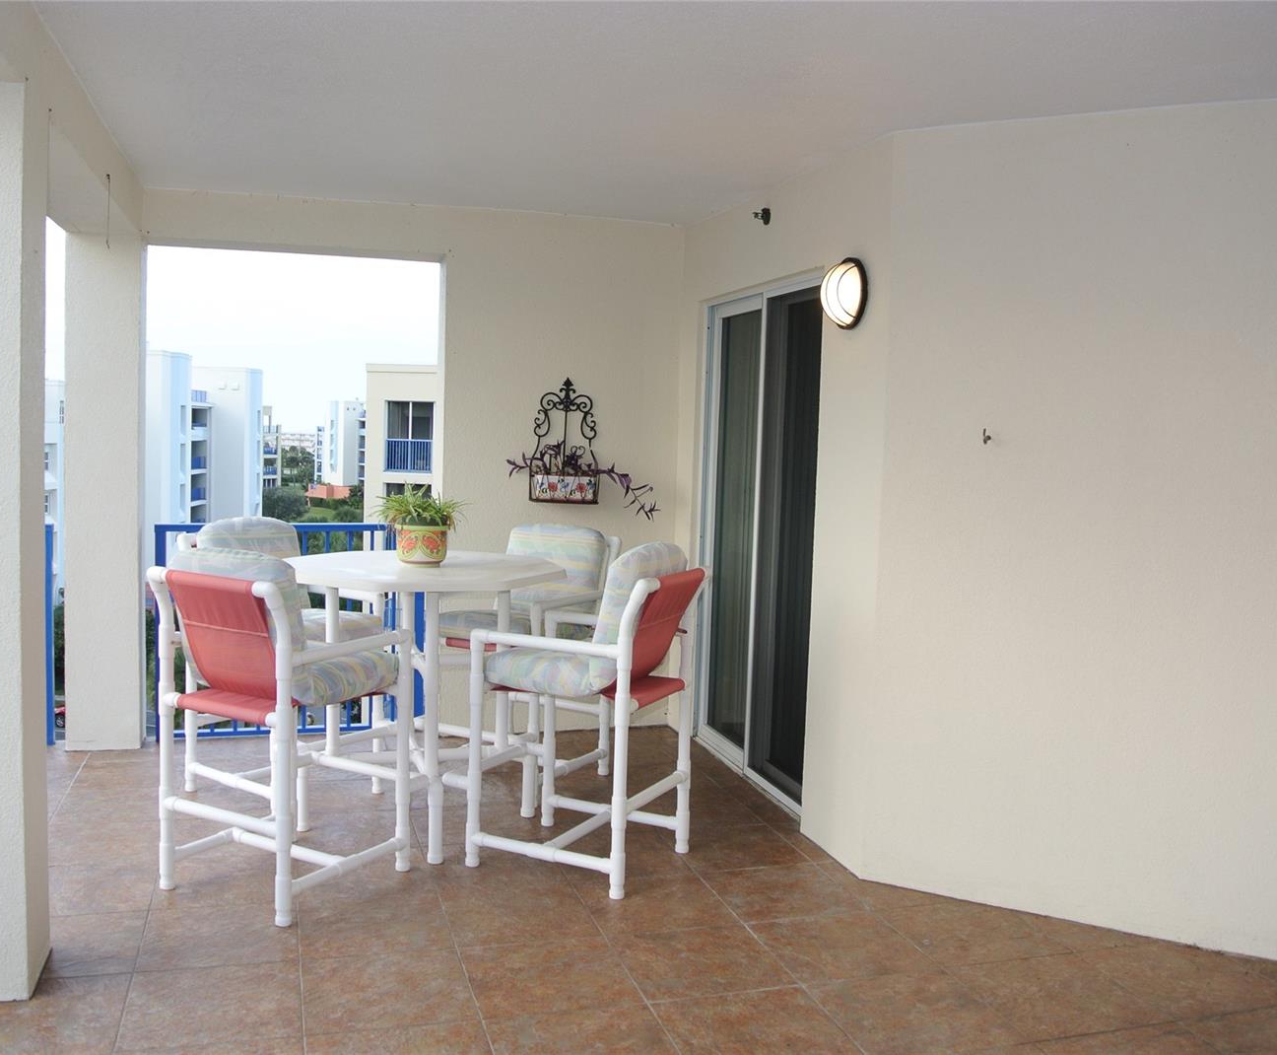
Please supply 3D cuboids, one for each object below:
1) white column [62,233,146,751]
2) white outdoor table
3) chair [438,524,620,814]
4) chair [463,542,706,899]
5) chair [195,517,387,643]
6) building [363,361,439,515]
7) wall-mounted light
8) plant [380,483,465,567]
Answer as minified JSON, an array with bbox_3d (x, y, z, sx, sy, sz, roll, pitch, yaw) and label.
[{"bbox_3d":[-2.550,-0.163,5.632,0.344,2.390,0.337,1,4,-17],"label":"white column"},{"bbox_3d":[-0.853,0.656,4.640,1.170,1.021,1.170,1,4,-17],"label":"white outdoor table"},{"bbox_3d":[-0.499,0.549,5.300,0.591,1.166,0.718,4,5,25],"label":"chair"},{"bbox_3d":[-0.160,0.634,4.280,0.718,1.166,0.591,4,5,27],"label":"chair"},{"bbox_3d":[-1.524,0.535,4.995,0.718,1.166,0.591,5,5,35],"label":"chair"},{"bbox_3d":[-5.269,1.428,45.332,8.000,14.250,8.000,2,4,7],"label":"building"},{"bbox_3d":[0.740,-0.857,4.309,0.107,0.267,0.267,1,4,-17],"label":"wall-mounted light"},{"bbox_3d":[-0.845,-0.005,4.620,0.352,0.311,0.335,1,4,-17],"label":"plant"}]

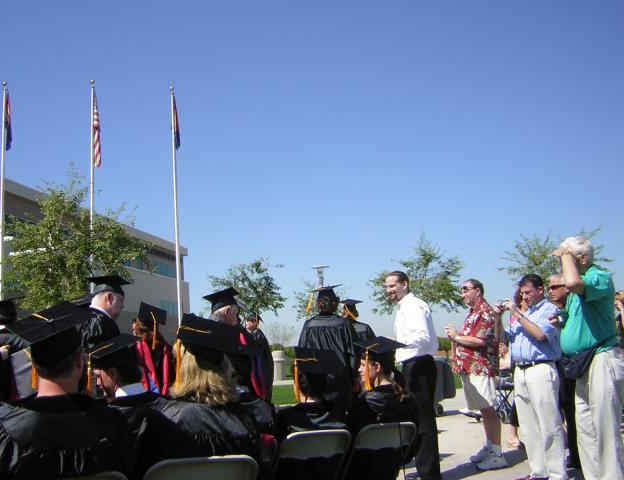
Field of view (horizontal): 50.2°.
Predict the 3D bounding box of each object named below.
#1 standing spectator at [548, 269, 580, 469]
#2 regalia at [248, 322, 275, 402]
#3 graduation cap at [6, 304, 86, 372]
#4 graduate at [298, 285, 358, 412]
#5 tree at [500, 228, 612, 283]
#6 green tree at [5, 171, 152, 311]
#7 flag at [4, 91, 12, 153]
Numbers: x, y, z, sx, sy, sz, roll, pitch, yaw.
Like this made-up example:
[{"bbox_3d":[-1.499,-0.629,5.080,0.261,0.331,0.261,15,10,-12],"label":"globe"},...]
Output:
[{"bbox_3d":[2.387,1.190,6.171,0.380,1.770,0.500,-1,-9,-15],"label":"standing spectator"},{"bbox_3d":[-0.737,1.886,9.000,0.600,1.200,0.420,-1,-10,-11],"label":"regalia"},{"bbox_3d":[-0.986,0.361,2.537,0.250,0.130,0.250,-22,20,-15],"label":"graduation cap"},{"bbox_3d":[0.149,1.221,5.376,0.520,1.710,0.380,-2,-9,-5],"label":"graduate"},{"bbox_3d":[7.475,1.775,20.102,3.400,4.300,3.300,-3,-9,0],"label":"tree"},{"bbox_3d":[-5.409,1.230,15.206,3.300,5.750,3.200,-3,-10,0],"label":"green tree"},{"bbox_3d":[-9.715,-3.796,21.306,0.260,1.970,0.220,-3,-9,0],"label":"flag"}]

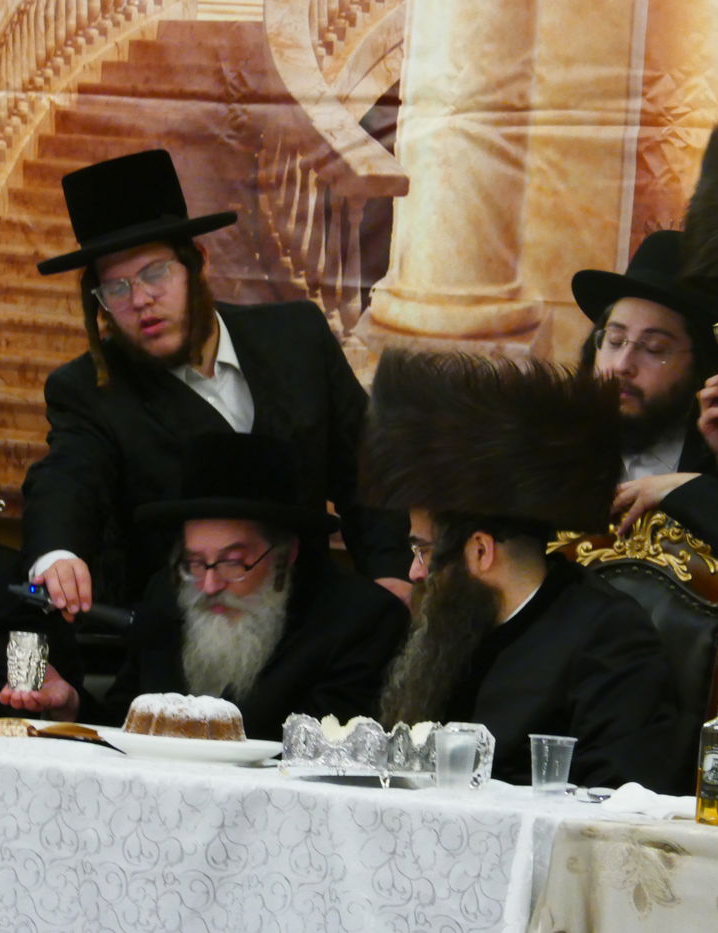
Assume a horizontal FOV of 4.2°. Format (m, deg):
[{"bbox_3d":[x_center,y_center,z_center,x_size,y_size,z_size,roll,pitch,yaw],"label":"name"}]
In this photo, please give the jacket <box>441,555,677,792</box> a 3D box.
[{"bbox_3d":[0.291,0.460,15.150,0.400,0.650,0.500,3,2,-36],"label":"jacket"}]

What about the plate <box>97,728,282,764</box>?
[{"bbox_3d":[-0.271,0.451,15.636,0.300,0.032,0.300,4,1,0],"label":"plate"}]

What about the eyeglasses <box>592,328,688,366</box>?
[{"bbox_3d":[0.462,-0.192,15.650,0.140,0.045,0.140,10,0,27],"label":"eyeglasses"}]

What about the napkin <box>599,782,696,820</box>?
[{"bbox_3d":[0.449,0.513,15.029,0.160,0.042,0.150,4,1,0],"label":"napkin"}]

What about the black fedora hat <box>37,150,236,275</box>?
[{"bbox_3d":[-0.369,-0.414,15.600,0.330,0.140,0.360,-15,3,1],"label":"black fedora hat"}]

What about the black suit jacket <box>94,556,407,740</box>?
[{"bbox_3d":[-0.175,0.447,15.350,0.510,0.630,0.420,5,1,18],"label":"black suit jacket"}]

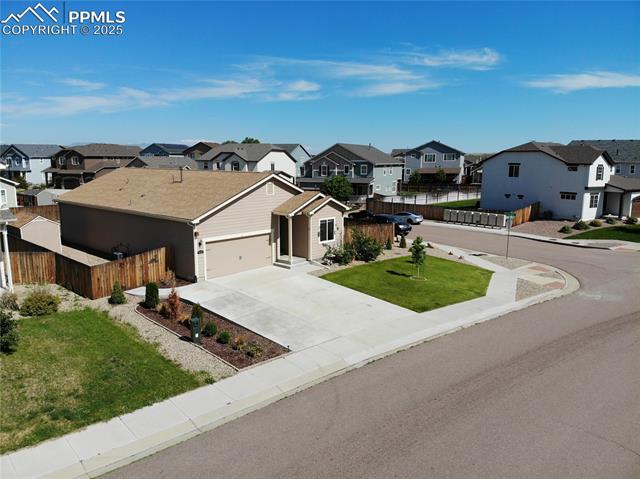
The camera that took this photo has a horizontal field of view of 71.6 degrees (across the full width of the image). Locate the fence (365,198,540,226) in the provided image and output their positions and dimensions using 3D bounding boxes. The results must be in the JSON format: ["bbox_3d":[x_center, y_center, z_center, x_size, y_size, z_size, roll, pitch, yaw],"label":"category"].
[{"bbox_3d":[17.039,-4.100,58.521,19.800,1.750,9.300,10,14,42],"label":"fence"}]

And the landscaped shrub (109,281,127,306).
[{"bbox_3d":[-10.069,2.605,22.300,0.850,1.120,0.850,9,13,40],"label":"landscaped shrub"}]

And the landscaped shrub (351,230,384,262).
[{"bbox_3d":[3.472,0.413,31.695,2.200,2.000,2.000,1,10,0],"label":"landscaped shrub"}]

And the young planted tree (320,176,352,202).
[{"bbox_3d":[2.286,-6.612,60.382,4.000,4.300,4.000,0,10,0],"label":"young planted tree"}]

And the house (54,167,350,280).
[{"bbox_3d":[-9.954,-2.348,34.948,21.209,6.010,12.677,9,13,40],"label":"house"}]

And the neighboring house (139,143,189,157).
[{"bbox_3d":[-41.510,-21.185,120.150,11.500,8.600,12.000,7,12,32],"label":"neighboring house"}]

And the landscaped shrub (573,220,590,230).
[{"bbox_3d":[28.269,-1.504,48.339,1.600,0.920,1.750,9,13,40],"label":"landscaped shrub"}]

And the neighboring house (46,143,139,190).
[{"bbox_3d":[-48.017,-15.548,93.530,13.500,8.800,13.500,7,12,32],"label":"neighboring house"}]

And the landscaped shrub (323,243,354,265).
[{"bbox_3d":[1.226,0.890,30.536,1.600,1.350,1.950,9,13,40],"label":"landscaped shrub"}]

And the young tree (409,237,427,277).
[{"bbox_3d":[6.018,1.161,26.821,1.100,2.600,1.100,9,13,40],"label":"young tree"}]

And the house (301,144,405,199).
[{"bbox_3d":[6.577,-13.289,86.014,14.200,9.300,14.000,7,12,31],"label":"house"}]

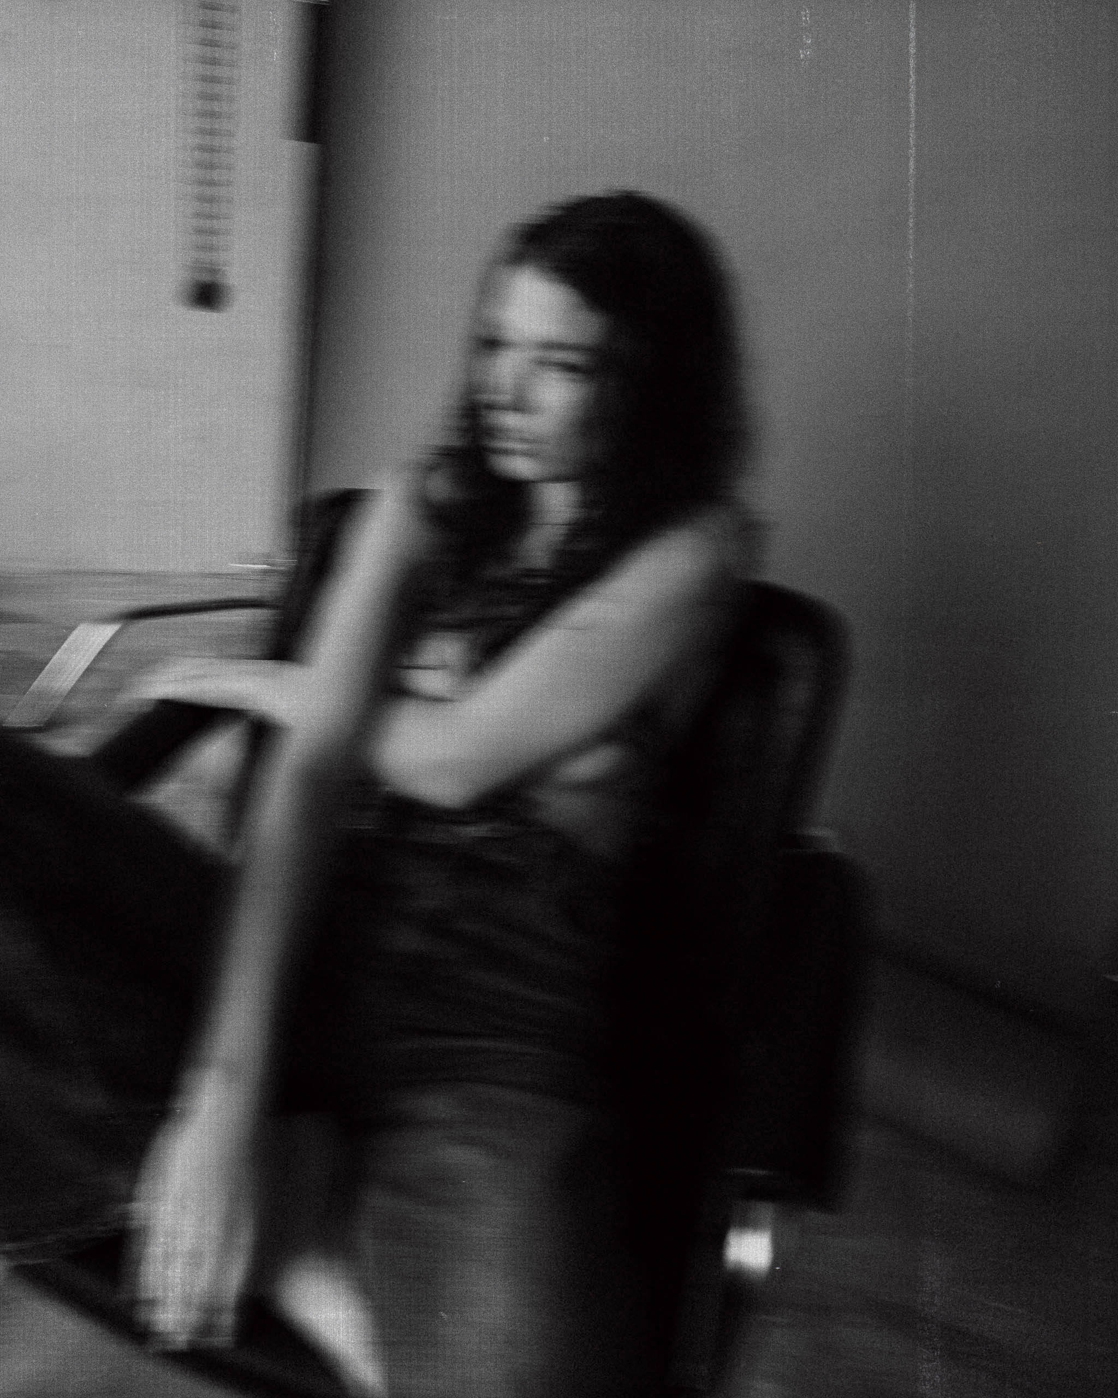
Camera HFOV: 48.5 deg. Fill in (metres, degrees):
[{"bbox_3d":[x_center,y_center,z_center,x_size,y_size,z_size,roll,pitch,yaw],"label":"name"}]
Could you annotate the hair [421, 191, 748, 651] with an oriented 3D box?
[{"bbox_3d":[0.028,-0.249,1.102,0.225,0.380,0.250,16,17,37],"label":"hair"}]

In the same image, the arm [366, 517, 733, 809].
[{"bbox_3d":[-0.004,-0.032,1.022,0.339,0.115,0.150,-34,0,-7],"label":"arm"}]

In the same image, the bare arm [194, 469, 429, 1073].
[{"bbox_3d":[-0.209,0.054,1.102,0.100,0.581,0.115,9,-20,14],"label":"bare arm"}]

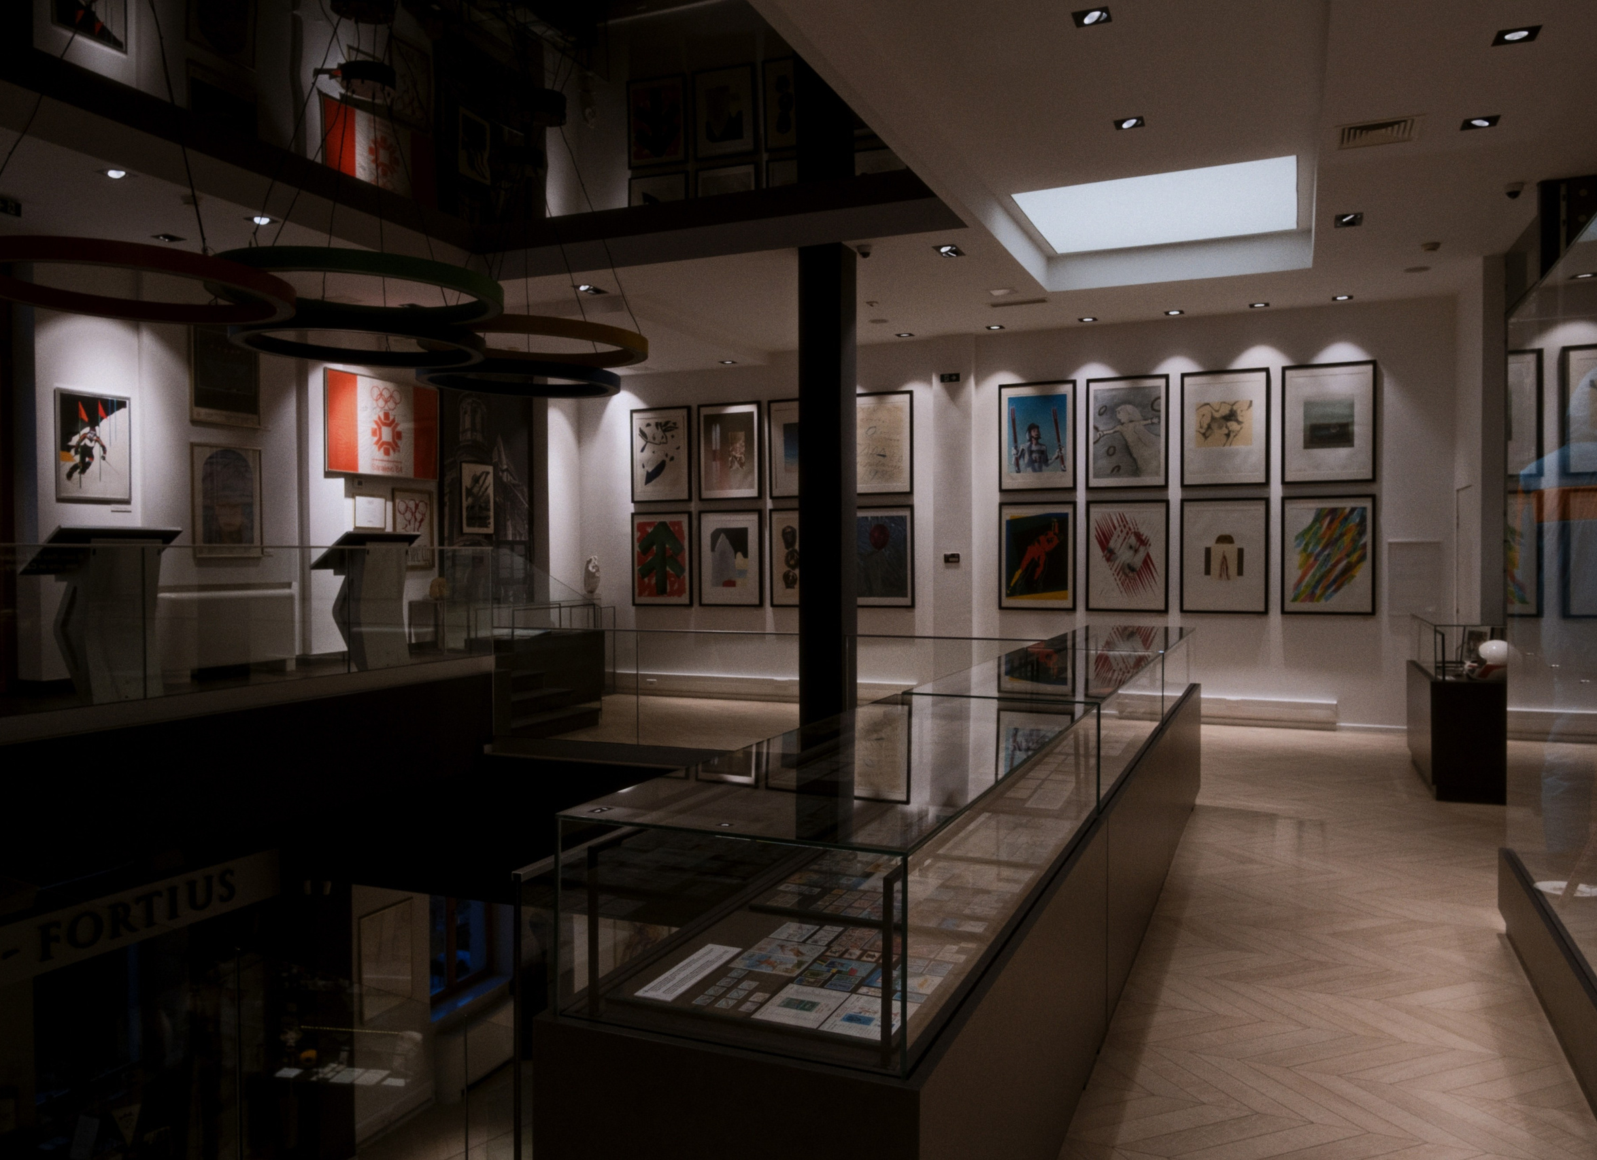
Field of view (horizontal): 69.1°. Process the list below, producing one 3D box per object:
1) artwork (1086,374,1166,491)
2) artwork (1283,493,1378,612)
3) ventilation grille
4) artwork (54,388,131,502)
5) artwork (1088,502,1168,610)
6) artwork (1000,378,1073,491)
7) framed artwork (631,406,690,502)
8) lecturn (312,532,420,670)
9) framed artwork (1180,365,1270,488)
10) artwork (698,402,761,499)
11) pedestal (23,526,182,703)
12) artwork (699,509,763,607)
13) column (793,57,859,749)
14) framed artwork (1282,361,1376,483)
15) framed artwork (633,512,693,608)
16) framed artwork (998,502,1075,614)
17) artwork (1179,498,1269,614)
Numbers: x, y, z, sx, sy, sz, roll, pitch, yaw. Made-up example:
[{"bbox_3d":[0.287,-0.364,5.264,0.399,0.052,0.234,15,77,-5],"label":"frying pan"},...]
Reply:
[{"bbox_3d":[3.164,-1.407,11.129,0.760,1.063,0.033,0,1,23],"label":"artwork"},{"bbox_3d":[4.780,-0.223,10.471,0.760,1.063,0.033,0,1,23],"label":"artwork"},{"bbox_3d":[3.089,-2.374,6.176,0.405,0.030,0.395,0,1,23],"label":"ventilation grille"},{"bbox_3d":[-4.790,-0.893,7.900,0.030,0.750,0.540,0,1,23],"label":"artwork"},{"bbox_3d":[3.105,-0.220,10.953,0.750,1.045,0.030,0,1,23],"label":"artwork"},{"bbox_3d":[2.322,-1.383,11.264,0.750,1.045,0.030,0,1,23],"label":"artwork"},{"bbox_3d":[-1.526,-1.387,12.931,0.750,1.045,0.030,0,1,23],"label":"framed artwork"},{"bbox_3d":[-3.268,0.165,8.846,0.375,1.013,0.765,0,1,23],"label":"lecturn"},{"bbox_3d":[3.890,-1.378,10.584,0.750,1.045,0.030,0,1,23],"label":"framed artwork"},{"bbox_3d":[-0.742,-1.389,12.592,0.750,1.045,0.030,0,1,23],"label":"artwork"},{"bbox_3d":[-4.101,0.203,6.867,0.375,1.013,0.765,0,1,23],"label":"pedestal"},{"bbox_3d":[-0.736,-0.231,12.618,0.750,1.045,0.030,0,1,23],"label":"artwork"},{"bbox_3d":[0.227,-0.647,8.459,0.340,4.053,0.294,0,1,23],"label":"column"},{"bbox_3d":[4.773,-1.404,10.452,0.760,1.063,0.033,0,1,23],"label":"framed artwork"},{"bbox_3d":[-1.519,-0.225,12.957,0.750,1.045,0.030,0,1,23],"label":"framed artwork"},{"bbox_3d":[2.366,-0.226,11.488,0.760,1.063,0.033,0,1,23],"label":"framed artwork"},{"bbox_3d":[3.895,-0.217,10.611,0.750,1.045,0.030,0,1,23],"label":"artwork"}]

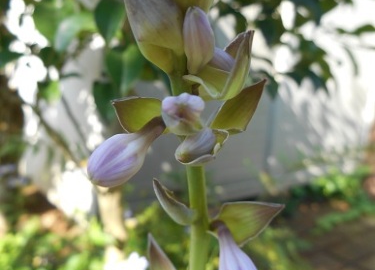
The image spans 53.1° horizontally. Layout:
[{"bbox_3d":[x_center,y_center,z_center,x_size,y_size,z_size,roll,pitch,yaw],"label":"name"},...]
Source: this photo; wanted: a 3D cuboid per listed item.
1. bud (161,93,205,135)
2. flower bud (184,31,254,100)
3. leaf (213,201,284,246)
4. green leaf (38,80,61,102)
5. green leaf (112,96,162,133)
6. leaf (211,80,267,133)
[{"bbox_3d":[-0.002,-0.010,0.178,0.020,0.020,0.028,0,20,0],"label":"bud"},{"bbox_3d":[0.016,-0.035,0.192,0.021,0.042,0.024,30,11,-39],"label":"flower bud"},{"bbox_3d":[0.033,0.048,0.205,0.042,0.023,0.013,-13,-15,-14],"label":"leaf"},{"bbox_3d":[-0.331,-0.107,0.900,0.048,0.050,0.030,0,0,0],"label":"green leaf"},{"bbox_3d":[-0.025,-0.010,0.200,0.034,0.021,0.012,18,-19,9],"label":"green leaf"},{"bbox_3d":[0.028,-0.015,0.203,0.021,0.040,0.012,42,-9,16],"label":"leaf"}]

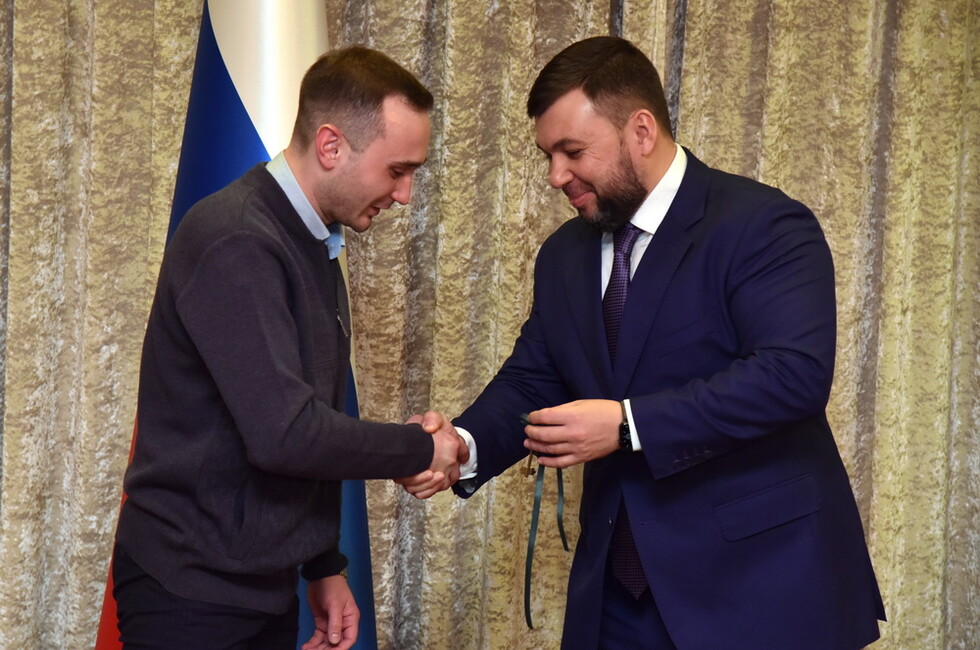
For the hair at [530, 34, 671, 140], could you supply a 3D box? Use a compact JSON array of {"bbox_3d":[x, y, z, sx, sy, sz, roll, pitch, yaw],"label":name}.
[{"bbox_3d":[0.157,-0.327,3.850,0.205,0.170,0.170,-21,11,-23],"label":"hair"}]

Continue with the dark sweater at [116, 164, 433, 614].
[{"bbox_3d":[-0.313,0.094,3.900,0.450,0.640,0.520,6,3,16],"label":"dark sweater"}]

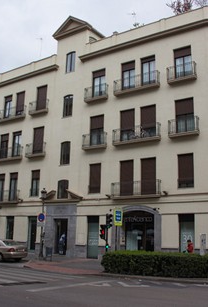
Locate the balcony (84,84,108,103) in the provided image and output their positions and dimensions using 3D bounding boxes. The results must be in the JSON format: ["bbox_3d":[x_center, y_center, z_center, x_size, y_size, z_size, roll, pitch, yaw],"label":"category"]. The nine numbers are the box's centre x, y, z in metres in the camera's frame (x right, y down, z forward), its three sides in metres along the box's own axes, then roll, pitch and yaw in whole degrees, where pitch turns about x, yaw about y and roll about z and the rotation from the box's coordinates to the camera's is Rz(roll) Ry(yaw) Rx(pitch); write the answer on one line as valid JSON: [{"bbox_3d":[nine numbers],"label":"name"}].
[{"bbox_3d":[-0.564,-4.569,26.385,1.910,1.070,0.450,-7,-15,33],"label":"balcony"}]

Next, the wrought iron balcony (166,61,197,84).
[{"bbox_3d":[5.280,-5.428,23.385,1.925,1.023,0.480,-7,-16,33],"label":"wrought iron balcony"}]

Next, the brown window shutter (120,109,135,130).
[{"bbox_3d":[1.788,-2.402,25.031,1.183,1.468,0.100,-7,-15,31],"label":"brown window shutter"}]

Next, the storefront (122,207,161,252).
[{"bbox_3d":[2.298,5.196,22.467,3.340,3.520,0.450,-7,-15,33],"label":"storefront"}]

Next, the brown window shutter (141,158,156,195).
[{"bbox_3d":[3.000,1.535,22.808,1.110,2.450,0.100,-7,-15,33],"label":"brown window shutter"}]

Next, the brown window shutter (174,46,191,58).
[{"bbox_3d":[5.457,-6.920,23.743,1.204,0.648,0.100,-7,-15,31],"label":"brown window shutter"}]

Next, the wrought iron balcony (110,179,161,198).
[{"bbox_3d":[2.160,2.463,23.495,3.560,1.128,0.480,-7,-16,33],"label":"wrought iron balcony"}]

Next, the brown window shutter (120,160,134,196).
[{"bbox_3d":[1.678,1.749,24.116,1.134,2.467,0.100,-7,-15,31],"label":"brown window shutter"}]

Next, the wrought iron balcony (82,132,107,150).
[{"bbox_3d":[-0.659,-0.906,25.561,1.960,1.070,0.450,-7,-15,33],"label":"wrought iron balcony"}]

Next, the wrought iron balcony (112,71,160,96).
[{"bbox_3d":[2.329,-4.888,24.443,3.380,1.100,0.500,-7,-15,33],"label":"wrought iron balcony"}]

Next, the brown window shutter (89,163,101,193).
[{"bbox_3d":[-0.593,1.861,25.165,1.010,2.160,0.100,-7,-15,33],"label":"brown window shutter"}]

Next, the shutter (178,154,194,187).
[{"bbox_3d":[5.306,1.084,22.205,0.980,2.088,0.060,-7,-16,33],"label":"shutter"}]

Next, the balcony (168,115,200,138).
[{"bbox_3d":[5.133,-1.643,22.225,1.848,1.148,0.539,-7,-15,31],"label":"balcony"}]

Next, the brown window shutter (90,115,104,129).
[{"bbox_3d":[-0.444,-2.375,26.461,1.225,0.965,0.100,-7,-15,31],"label":"brown window shutter"}]

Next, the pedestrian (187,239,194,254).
[{"bbox_3d":[4.831,5.648,19.218,0.380,1.580,0.480,-3,-14,18],"label":"pedestrian"}]

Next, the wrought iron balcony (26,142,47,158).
[{"bbox_3d":[-5.829,-0.235,29.556,1.842,1.118,0.480,-7,-16,33],"label":"wrought iron balcony"}]

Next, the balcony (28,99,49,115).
[{"bbox_3d":[-5.713,-4.076,30.447,1.822,1.025,0.480,-7,-16,33],"label":"balcony"}]

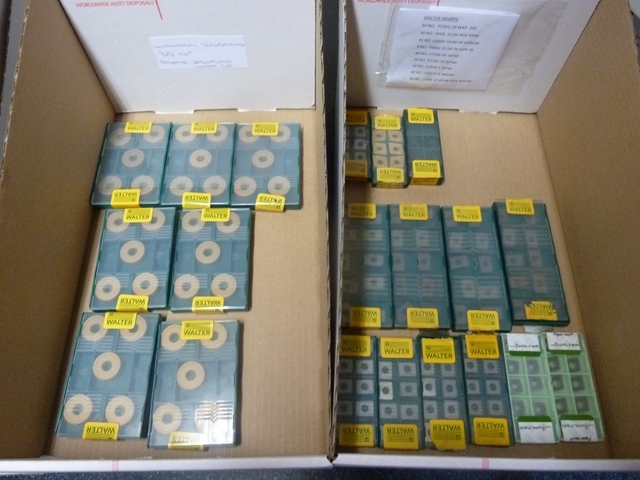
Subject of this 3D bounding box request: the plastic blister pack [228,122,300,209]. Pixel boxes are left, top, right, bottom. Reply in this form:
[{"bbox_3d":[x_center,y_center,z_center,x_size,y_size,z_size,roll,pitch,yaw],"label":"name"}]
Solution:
[{"bbox_3d":[-0.060,-0.084,0.528,0.074,0.013,0.111,-1,66,-1],"label":"plastic blister pack"}]

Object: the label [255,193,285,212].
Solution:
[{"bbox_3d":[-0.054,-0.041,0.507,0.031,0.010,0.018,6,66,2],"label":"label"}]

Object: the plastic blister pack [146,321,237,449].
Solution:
[{"bbox_3d":[-0.113,0.132,0.430,0.074,0.013,0.111,-2,66,-1],"label":"plastic blister pack"}]

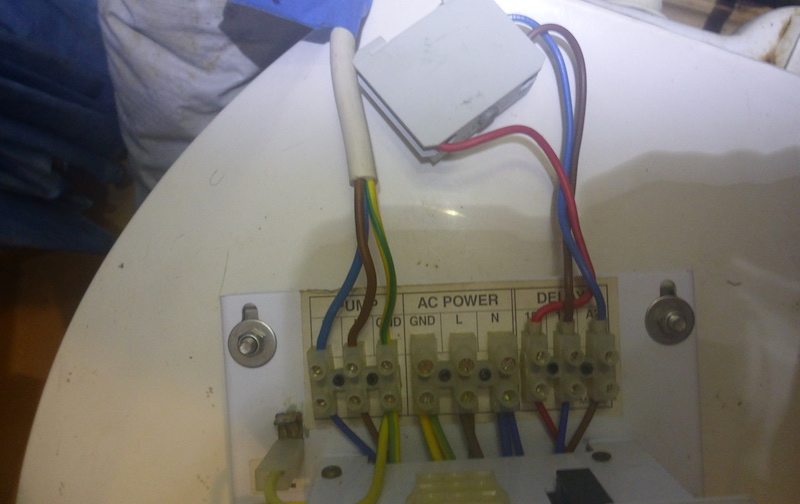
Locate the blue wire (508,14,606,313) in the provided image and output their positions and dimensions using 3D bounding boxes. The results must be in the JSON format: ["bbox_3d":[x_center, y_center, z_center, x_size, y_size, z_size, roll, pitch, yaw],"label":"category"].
[{"bbox_3d":[0.047,-0.025,0.192,0.026,0.091,0.015,3,-3,0],"label":"blue wire"}]

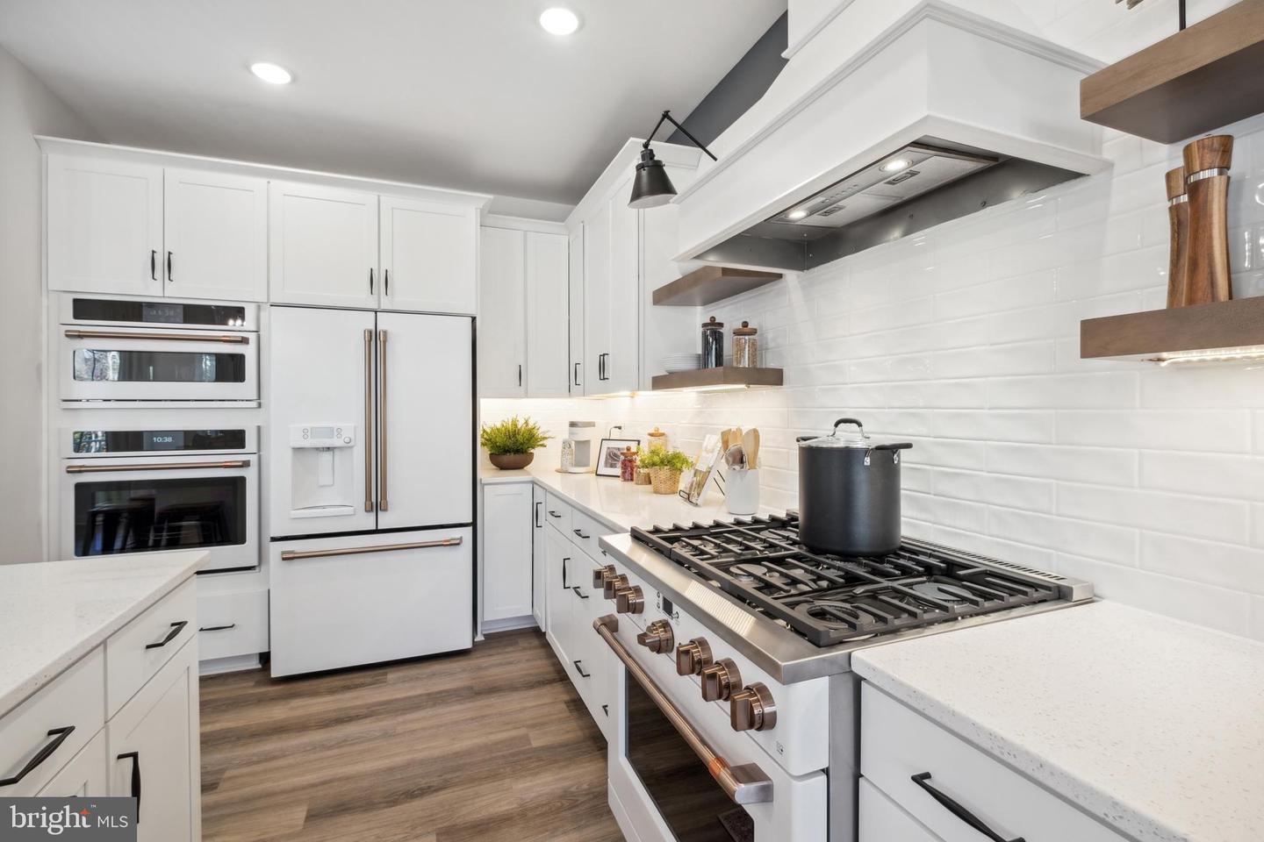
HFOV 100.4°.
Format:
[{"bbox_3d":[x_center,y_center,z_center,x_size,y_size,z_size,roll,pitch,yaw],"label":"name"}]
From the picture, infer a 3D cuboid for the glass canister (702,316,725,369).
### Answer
[{"bbox_3d":[0.350,-0.326,2.272,0.094,0.251,0.094,0,1,0],"label":"glass canister"}]

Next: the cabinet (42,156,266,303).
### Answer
[{"bbox_3d":[-2.351,-0.910,2.792,0.843,0.630,0.600,0,1,-22],"label":"cabinet"}]

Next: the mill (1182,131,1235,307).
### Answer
[{"bbox_3d":[0.872,-0.294,0.799,0.052,0.255,0.052,0,1,-22],"label":"mill"}]

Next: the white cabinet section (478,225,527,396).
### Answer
[{"bbox_3d":[-0.880,-0.684,3.478,0.306,1.066,0.330,-1,1,-22],"label":"white cabinet section"}]

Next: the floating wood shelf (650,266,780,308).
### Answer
[{"bbox_3d":[0.335,-0.565,2.213,0.264,0.064,0.610,0,1,-22],"label":"floating wood shelf"}]

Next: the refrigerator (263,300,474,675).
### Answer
[{"bbox_3d":[-1.410,0.342,2.990,0.906,1.807,0.840,0,1,-22],"label":"refrigerator"}]

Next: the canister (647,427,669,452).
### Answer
[{"bbox_3d":[0.135,0.181,2.861,0.100,0.293,0.100,0,1,-22],"label":"canister"}]

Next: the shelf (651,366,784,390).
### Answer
[{"bbox_3d":[0.333,-0.170,2.235,0.261,0.061,0.620,0,1,-22],"label":"shelf"}]

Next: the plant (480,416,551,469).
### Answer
[{"bbox_3d":[-0.784,0.140,3.528,0.450,0.346,0.410,0,1,-22],"label":"plant"}]

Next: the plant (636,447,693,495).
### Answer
[{"bbox_3d":[0.167,0.236,2.536,0.250,0.216,0.240,0,1,-22],"label":"plant"}]

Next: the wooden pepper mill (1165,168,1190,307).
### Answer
[{"bbox_3d":[0.926,-0.296,0.880,0.052,0.255,0.052,0,1,-22],"label":"wooden pepper mill"}]

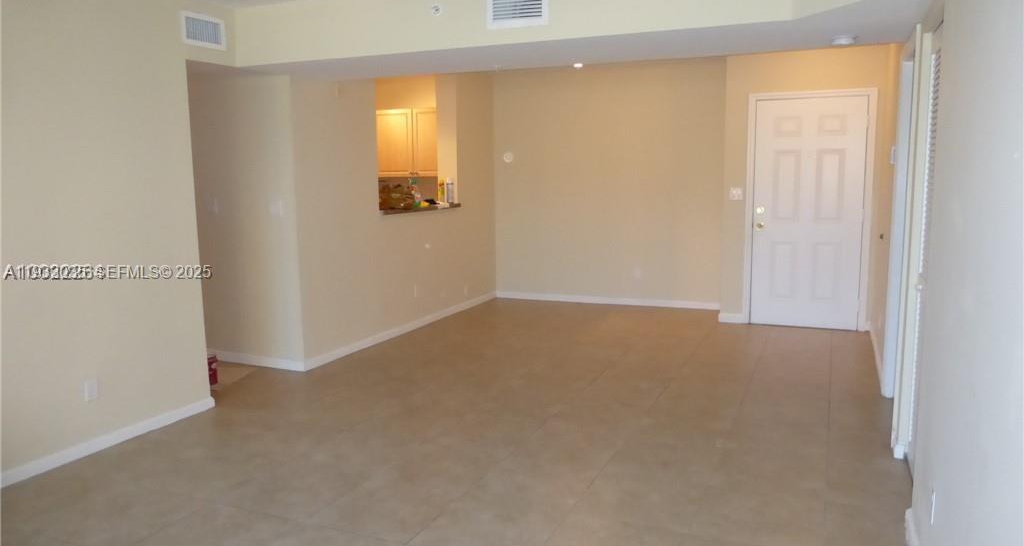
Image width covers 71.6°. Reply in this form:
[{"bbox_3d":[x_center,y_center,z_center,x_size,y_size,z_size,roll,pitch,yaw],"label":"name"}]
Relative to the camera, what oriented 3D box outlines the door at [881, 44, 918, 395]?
[{"bbox_3d":[2.249,-0.186,4.065,0.060,2.070,0.820,3,9,23],"label":"door"}]

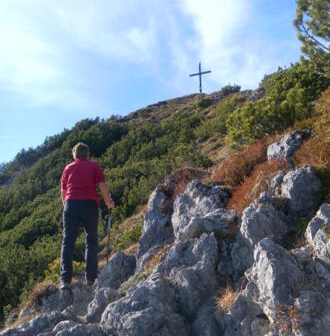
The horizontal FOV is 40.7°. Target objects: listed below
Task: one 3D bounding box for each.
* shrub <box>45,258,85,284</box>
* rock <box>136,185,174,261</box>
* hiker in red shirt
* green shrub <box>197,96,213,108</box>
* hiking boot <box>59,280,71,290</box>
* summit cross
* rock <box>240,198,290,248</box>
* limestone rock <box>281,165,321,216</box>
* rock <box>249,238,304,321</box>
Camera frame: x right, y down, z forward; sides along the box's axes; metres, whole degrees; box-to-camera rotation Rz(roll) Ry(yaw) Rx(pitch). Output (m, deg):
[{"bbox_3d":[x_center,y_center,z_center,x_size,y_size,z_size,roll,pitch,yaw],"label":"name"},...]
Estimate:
[{"bbox_3d":[-1.286,1.338,5.750,0.520,0.340,0.450,0,-10,0],"label":"shrub"},{"bbox_3d":[-0.120,0.699,5.600,0.460,0.900,0.500,0,-10,0],"label":"rock"},{"bbox_3d":[-0.926,0.572,5.250,0.620,1.720,0.420,0,-10,0],"label":"hiker in red shirt"},{"bbox_3d":[4.972,-8.245,56.000,1.900,1.400,1.700,0,-10,0],"label":"green shrub"},{"bbox_3d":[-1.146,1.347,5.100,0.110,0.130,0.290,1,-10,-6],"label":"hiking boot"},{"bbox_3d":[4.720,-12.070,60.000,3.200,4.200,0.250,-5,-11,29],"label":"summit cross"},{"bbox_3d":[1.062,0.593,4.750,0.530,0.520,0.500,0,-10,0],"label":"rock"},{"bbox_3d":[1.675,0.278,5.500,0.480,0.620,0.500,0,-10,0],"label":"limestone rock"},{"bbox_3d":[1.002,1.002,4.000,0.470,0.700,0.500,0,-10,0],"label":"rock"}]

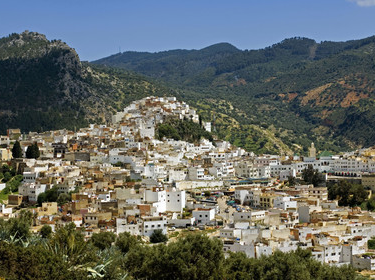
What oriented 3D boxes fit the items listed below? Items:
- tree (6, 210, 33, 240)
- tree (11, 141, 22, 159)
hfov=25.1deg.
[{"bbox_3d":[-20.970,10.730,105.000,3.490,3.870,3.320,0,1,0],"label":"tree"},{"bbox_3d":[-113.820,6.320,560.000,6.660,11.980,6.320,0,1,0],"label":"tree"}]

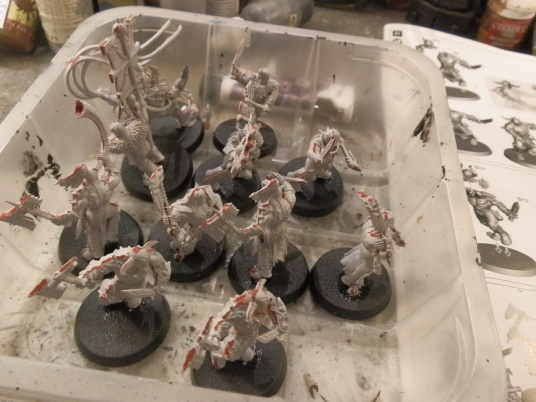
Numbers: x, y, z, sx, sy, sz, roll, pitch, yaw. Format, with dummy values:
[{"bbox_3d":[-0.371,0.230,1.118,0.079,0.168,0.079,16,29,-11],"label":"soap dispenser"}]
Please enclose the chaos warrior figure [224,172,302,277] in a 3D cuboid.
[{"bbox_3d":[-0.003,0.008,0.149,0.024,0.043,0.024,-18,53,-21],"label":"chaos warrior figure"}]

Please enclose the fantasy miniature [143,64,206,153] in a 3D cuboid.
[{"bbox_3d":[-0.046,-0.048,0.203,0.032,0.035,0.032,-15,52,-19],"label":"fantasy miniature"}]

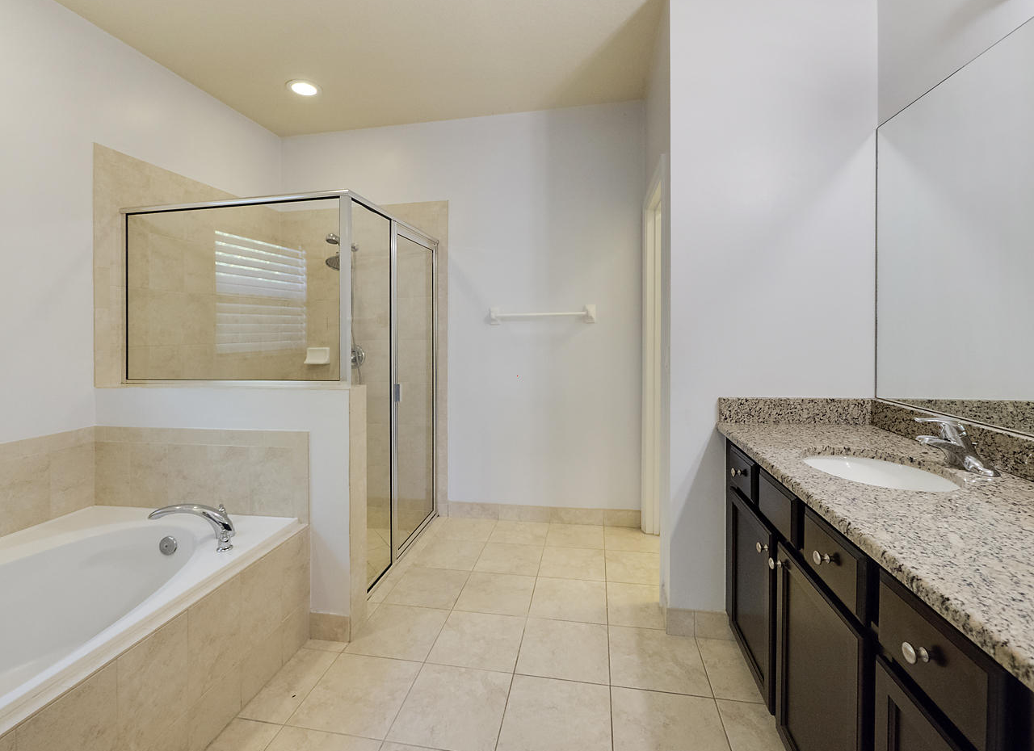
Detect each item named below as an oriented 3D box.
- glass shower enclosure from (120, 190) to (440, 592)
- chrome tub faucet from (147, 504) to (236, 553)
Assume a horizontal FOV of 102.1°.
[{"bbox_3d":[-1.168,0.136,2.390,1.174,1.862,1.215,0,4,10],"label":"glass shower enclosure"},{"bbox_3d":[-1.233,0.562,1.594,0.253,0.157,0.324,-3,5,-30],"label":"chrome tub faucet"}]

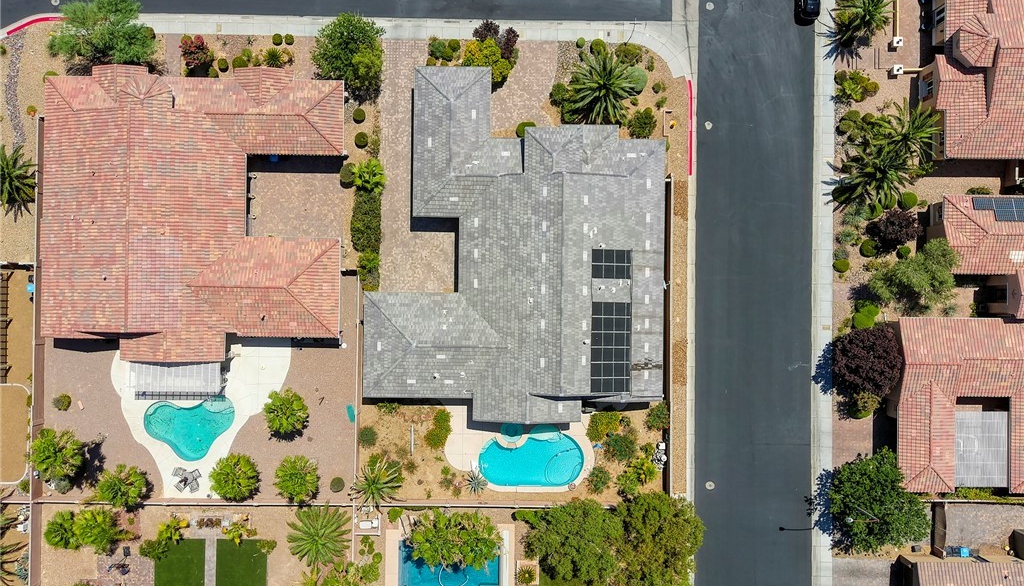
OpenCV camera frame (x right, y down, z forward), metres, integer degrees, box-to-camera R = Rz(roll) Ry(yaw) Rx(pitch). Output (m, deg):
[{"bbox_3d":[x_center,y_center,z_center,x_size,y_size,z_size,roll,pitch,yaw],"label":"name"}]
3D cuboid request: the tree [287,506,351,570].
[{"bbox_3d":[-16.863,21.153,67.556,5.530,3.500,5.790,0,91,0],"label":"tree"}]

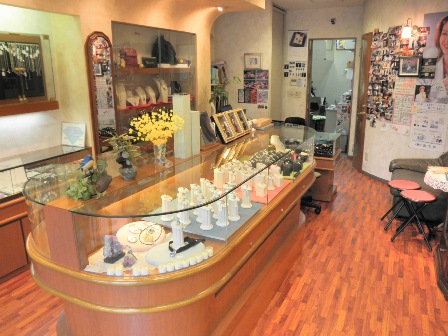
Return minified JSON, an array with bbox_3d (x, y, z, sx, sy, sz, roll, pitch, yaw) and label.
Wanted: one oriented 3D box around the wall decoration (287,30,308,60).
[{"bbox_3d":[1.308,-2.153,6.389,0.356,0.513,0.020,3,15,15],"label":"wall decoration"}]

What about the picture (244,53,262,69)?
[{"bbox_3d":[0.493,-1.796,6.097,0.312,0.259,0.030,4,15,18],"label":"picture"}]

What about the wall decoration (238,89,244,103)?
[{"bbox_3d":[0.307,-1.248,6.306,0.114,0.235,0.025,4,15,18],"label":"wall decoration"}]

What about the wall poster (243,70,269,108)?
[{"bbox_3d":[0.551,-1.380,6.189,0.435,0.573,0.020,4,15,18],"label":"wall poster"}]

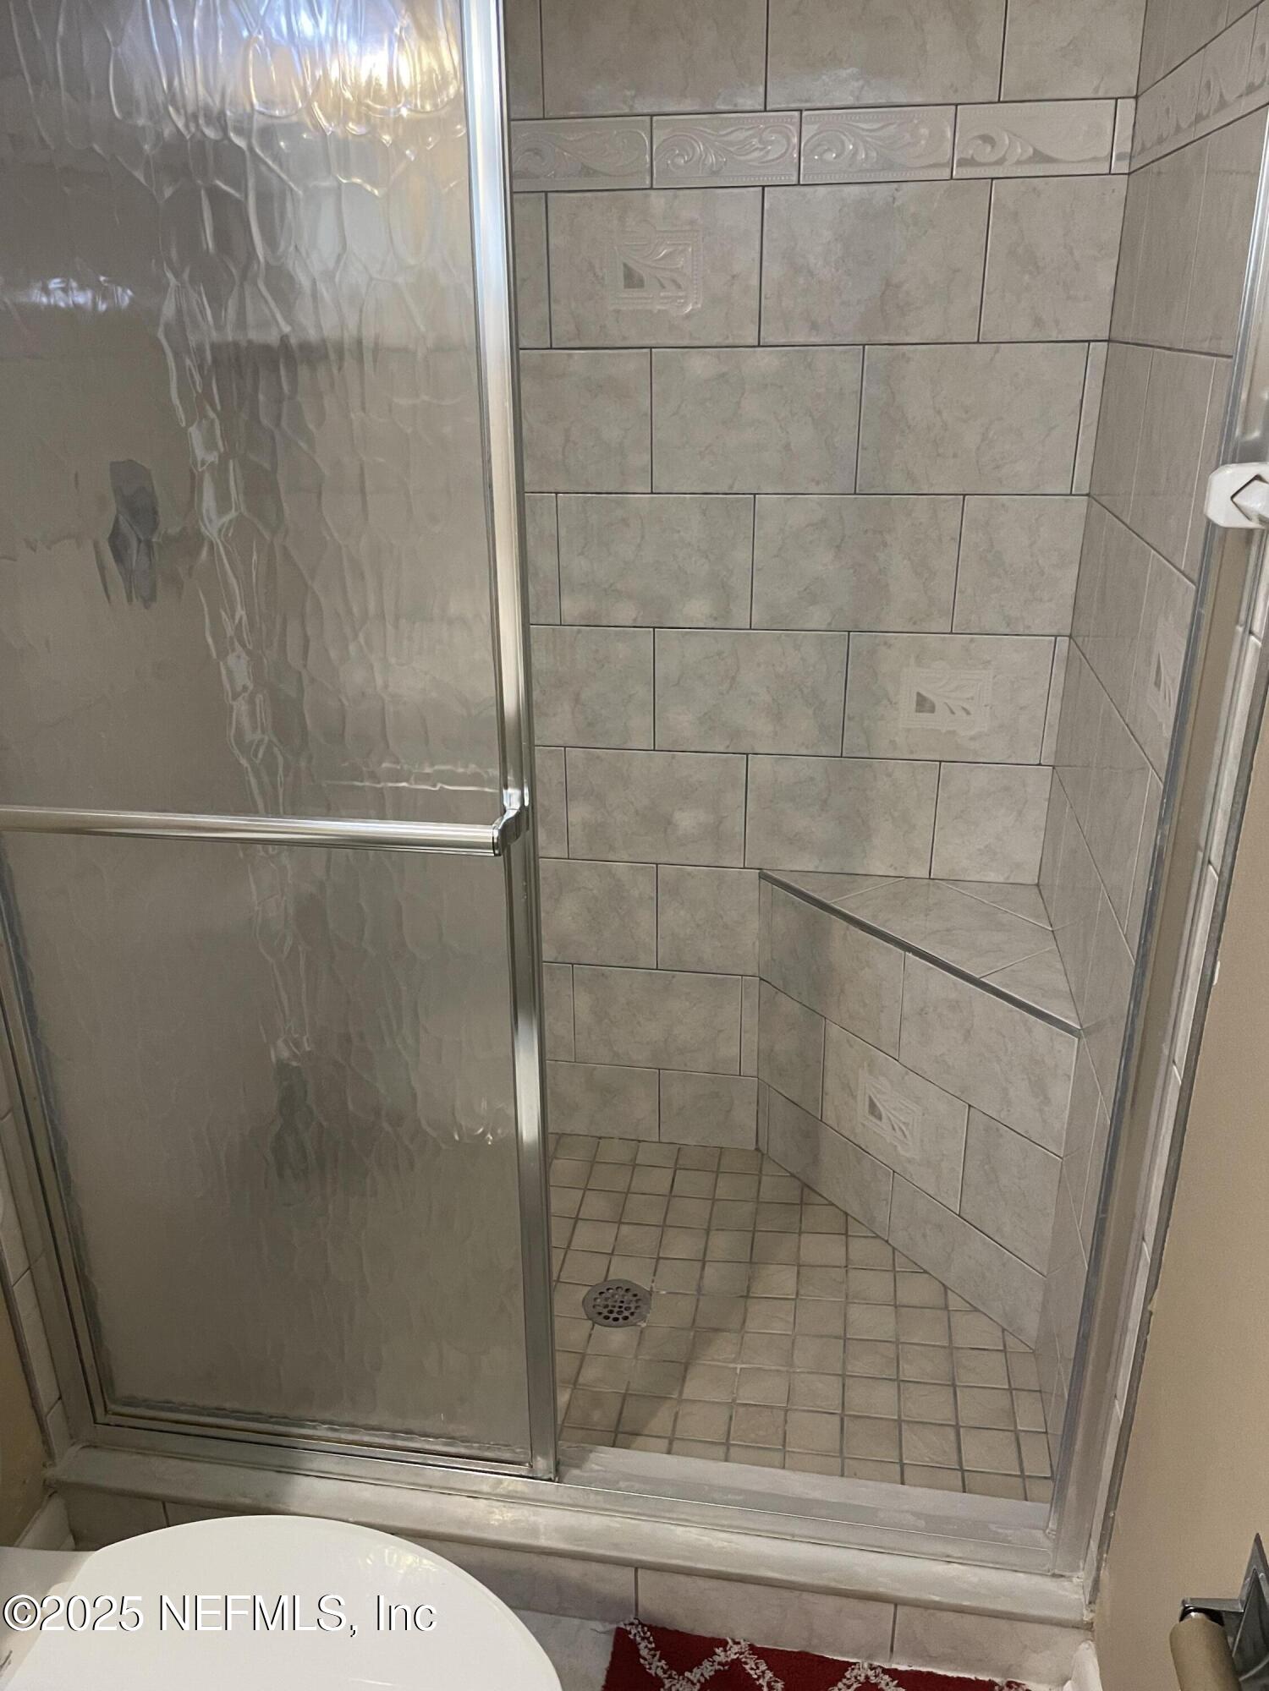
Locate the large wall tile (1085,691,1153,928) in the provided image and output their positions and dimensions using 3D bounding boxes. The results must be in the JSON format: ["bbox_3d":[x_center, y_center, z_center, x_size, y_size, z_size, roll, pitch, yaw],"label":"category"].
[{"bbox_3d":[0.591,-0.049,1.552,0.010,0.203,0.290,3,24,9],"label":"large wall tile"}]

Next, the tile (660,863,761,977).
[{"bbox_3d":[0.129,0.130,2.210,0.174,0.203,0.010,3,23,9],"label":"tile"}]

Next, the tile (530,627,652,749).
[{"bbox_3d":[-0.118,-0.263,2.087,0.304,0.203,0.010,3,23,9],"label":"tile"}]

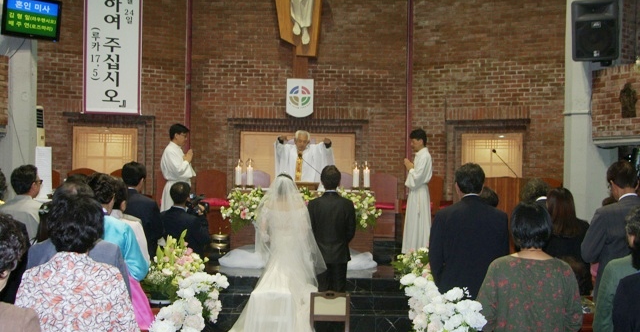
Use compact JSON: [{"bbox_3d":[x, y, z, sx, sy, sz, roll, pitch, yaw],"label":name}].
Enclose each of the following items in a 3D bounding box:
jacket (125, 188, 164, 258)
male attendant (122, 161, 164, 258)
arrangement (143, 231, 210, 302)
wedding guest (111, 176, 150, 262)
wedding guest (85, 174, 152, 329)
[{"bbox_3d":[-1.489,0.542,7.500,0.520,0.740,0.300,1,0,7],"label":"jacket"},{"bbox_3d":[-1.482,0.831,7.398,0.500,1.742,0.320,1,0,17],"label":"male attendant"},{"bbox_3d":[-1.055,0.723,6.750,0.460,0.520,0.430,1,0,-11],"label":"arrangement"},{"bbox_3d":[-1.503,0.891,7.000,0.480,1.590,0.310,1,0,7],"label":"wedding guest"},{"bbox_3d":[-1.248,0.870,5.398,0.500,1.664,0.380,1,0,11],"label":"wedding guest"}]

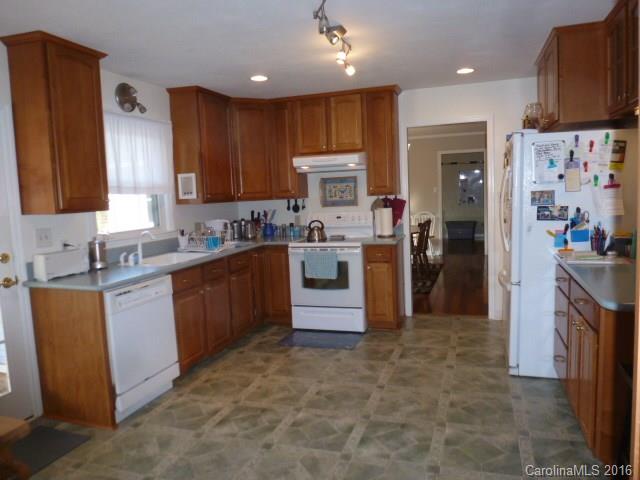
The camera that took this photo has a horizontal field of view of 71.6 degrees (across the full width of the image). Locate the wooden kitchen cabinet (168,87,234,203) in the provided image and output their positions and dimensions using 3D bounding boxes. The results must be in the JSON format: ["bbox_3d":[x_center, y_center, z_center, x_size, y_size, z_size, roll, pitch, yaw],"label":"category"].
[{"bbox_3d":[-1.165,-0.900,4.458,0.331,1.062,0.615,-1,6,19],"label":"wooden kitchen cabinet"}]

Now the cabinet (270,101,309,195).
[{"bbox_3d":[-0.353,-0.982,4.982,0.309,1.038,0.339,-1,6,19],"label":"cabinet"}]

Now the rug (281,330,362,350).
[{"bbox_3d":[0.010,0.961,4.303,0.750,0.012,0.470,-1,6,19],"label":"rug"}]

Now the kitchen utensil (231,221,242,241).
[{"bbox_3d":[-0.940,-0.110,4.970,0.110,0.213,0.110,0,7,19],"label":"kitchen utensil"}]

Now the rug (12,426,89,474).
[{"bbox_3d":[-1.708,1.224,2.424,0.435,0.012,0.710,0,7,19],"label":"rug"}]

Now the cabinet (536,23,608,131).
[{"bbox_3d":[2.018,-1.133,3.254,0.600,0.600,0.880,0,7,19],"label":"cabinet"}]

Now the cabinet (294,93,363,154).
[{"bbox_3d":[0.159,-1.206,4.699,0.757,0.595,0.330,0,7,19],"label":"cabinet"}]

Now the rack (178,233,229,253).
[{"bbox_3d":[-1.083,0.031,4.186,0.430,0.140,0.360,0,7,19],"label":"rack"}]

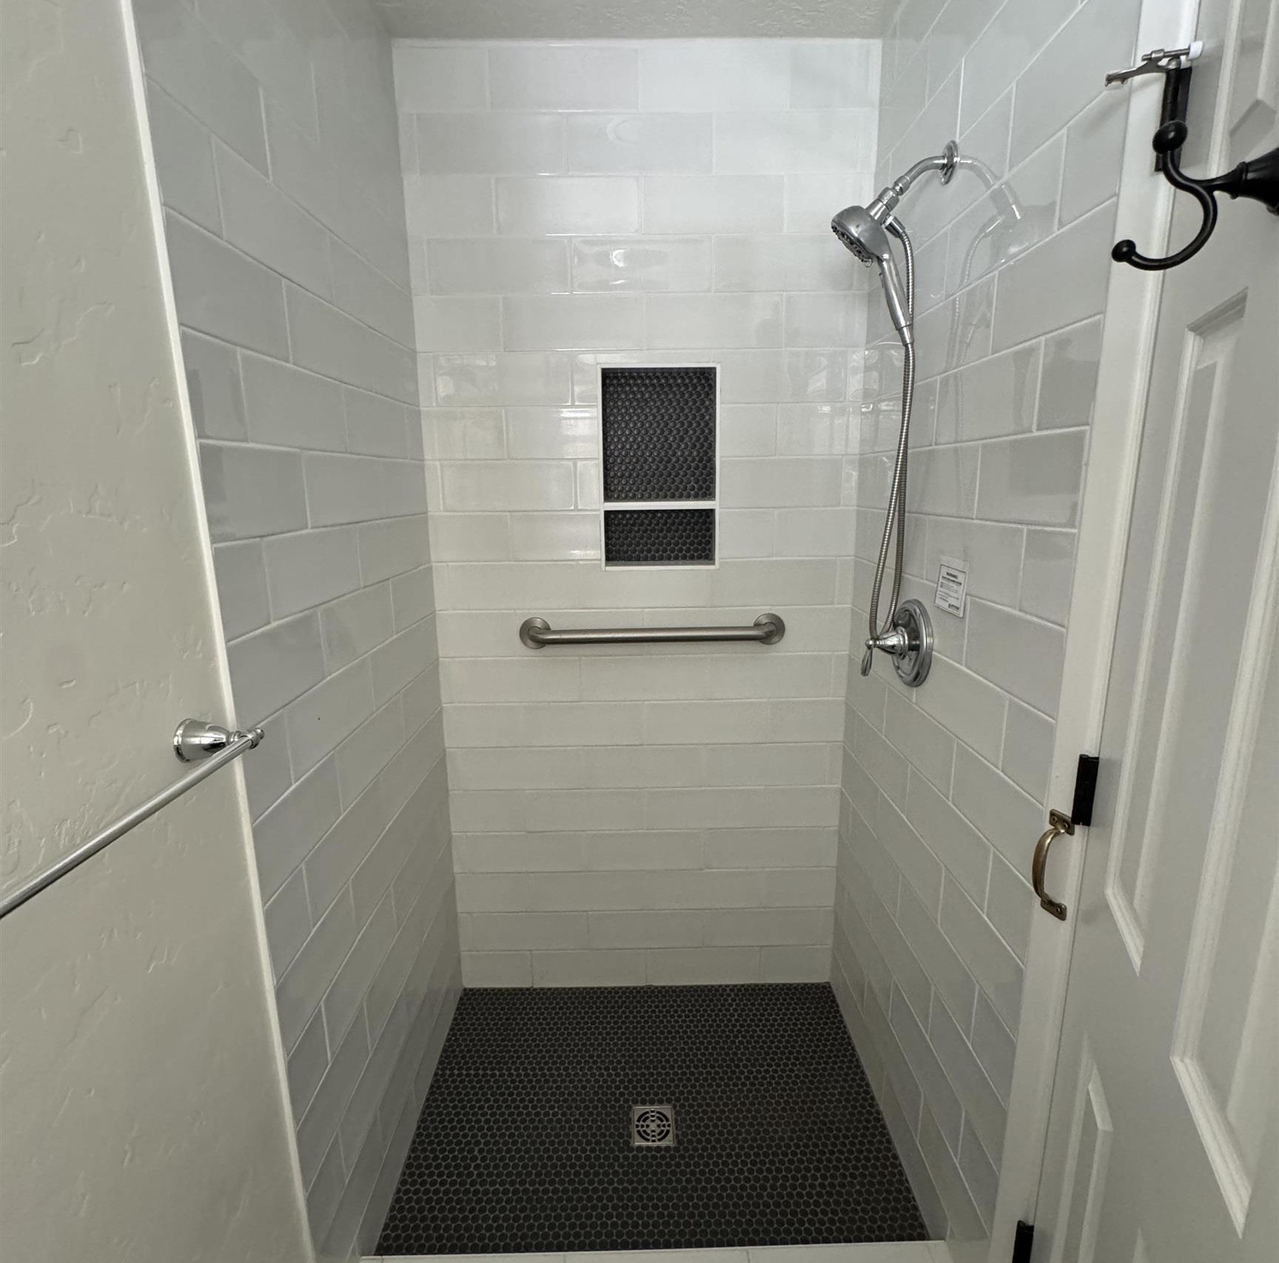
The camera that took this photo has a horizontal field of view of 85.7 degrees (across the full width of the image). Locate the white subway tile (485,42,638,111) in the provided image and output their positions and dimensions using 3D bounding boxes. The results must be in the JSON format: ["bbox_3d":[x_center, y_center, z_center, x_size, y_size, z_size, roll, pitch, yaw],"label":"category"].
[{"bbox_3d":[-0.166,-1.230,1.533,0.330,0.122,0.010,-1,12,0],"label":"white subway tile"}]

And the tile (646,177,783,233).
[{"bbox_3d":[0.169,-0.981,1.589,0.330,0.122,0.010,-1,12,0],"label":"tile"}]

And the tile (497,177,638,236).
[{"bbox_3d":[-0.164,-0.976,1.584,0.329,0.122,0.010,-1,12,0],"label":"tile"}]

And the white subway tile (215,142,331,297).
[{"bbox_3d":[-0.533,-0.593,1.023,0.010,0.122,0.329,-1,12,0],"label":"white subway tile"}]

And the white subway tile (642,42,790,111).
[{"bbox_3d":[0.167,-1.221,1.532,0.329,0.122,0.010,-1,12,-1],"label":"white subway tile"}]

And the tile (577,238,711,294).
[{"bbox_3d":[0.007,-0.853,1.608,0.329,0.122,0.010,-1,12,-1],"label":"tile"}]

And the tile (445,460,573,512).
[{"bbox_3d":[-0.324,-0.360,1.709,0.329,0.122,0.010,-1,12,-1],"label":"tile"}]

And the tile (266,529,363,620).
[{"bbox_3d":[-0.525,-0.104,1.126,0.010,0.120,0.328,-1,12,0],"label":"tile"}]

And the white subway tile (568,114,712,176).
[{"bbox_3d":[0.003,-1.097,1.556,0.329,0.122,0.010,-1,12,-1],"label":"white subway tile"}]

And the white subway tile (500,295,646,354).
[{"bbox_3d":[-0.159,-0.732,1.641,0.330,0.122,0.010,-1,12,0],"label":"white subway tile"}]

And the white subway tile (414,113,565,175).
[{"bbox_3d":[-0.330,-1.092,1.552,0.329,0.122,0.010,-1,12,-1],"label":"white subway tile"}]

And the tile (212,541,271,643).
[{"bbox_3d":[-0.526,-0.058,0.914,0.010,0.122,0.111,-1,12,0],"label":"tile"}]

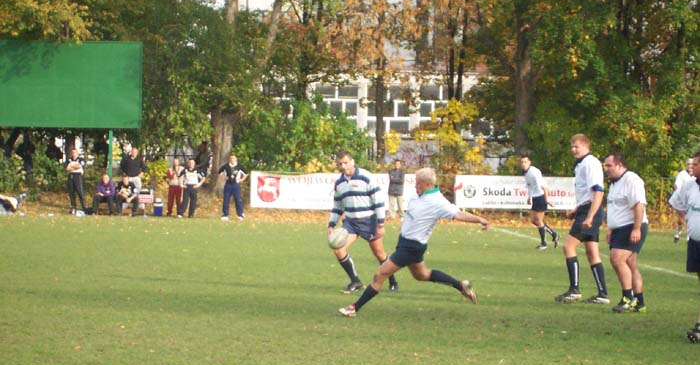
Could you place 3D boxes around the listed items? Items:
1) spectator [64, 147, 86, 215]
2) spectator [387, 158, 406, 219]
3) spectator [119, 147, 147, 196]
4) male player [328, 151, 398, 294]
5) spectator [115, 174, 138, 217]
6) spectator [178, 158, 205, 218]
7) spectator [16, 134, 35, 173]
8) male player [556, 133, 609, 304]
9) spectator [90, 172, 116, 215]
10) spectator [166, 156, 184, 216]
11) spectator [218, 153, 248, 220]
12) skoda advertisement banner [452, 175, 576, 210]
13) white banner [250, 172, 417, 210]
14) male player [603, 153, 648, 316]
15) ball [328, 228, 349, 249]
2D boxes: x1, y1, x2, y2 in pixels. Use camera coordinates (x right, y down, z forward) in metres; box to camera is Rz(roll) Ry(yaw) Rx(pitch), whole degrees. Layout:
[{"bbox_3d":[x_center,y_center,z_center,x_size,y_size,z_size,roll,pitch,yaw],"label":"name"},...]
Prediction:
[{"bbox_3d":[-7.442,-0.035,72.500,0.560,1.790,0.420,1,0,-3],"label":"spectator"},{"bbox_3d":[1.359,0.213,78.000,0.550,1.730,0.400,1,0,-3],"label":"spectator"},{"bbox_3d":[-6.160,-0.057,76.300,0.720,1.860,0.420,1,0,-6],"label":"spectator"},{"bbox_3d":[0.152,0.483,32.500,0.680,1.710,0.600,1,0,27],"label":"male player"},{"bbox_3d":[-6.070,0.353,72.500,0.660,1.150,0.750,1,0,-6],"label":"spectator"},{"bbox_3d":[-4.457,0.169,75.300,0.720,1.670,0.400,1,0,-3],"label":"spectator"},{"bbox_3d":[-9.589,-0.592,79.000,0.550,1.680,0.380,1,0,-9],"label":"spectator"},{"bbox_3d":[2.639,0.406,30.300,0.580,1.910,0.580,1,0,-21],"label":"male player"},{"bbox_3d":[-6.944,0.318,75.200,0.680,1.180,0.750,1,0,-3],"label":"spectator"},{"bbox_3d":[-4.936,0.141,75.500,0.520,1.660,0.380,1,0,0],"label":"spectator"},{"bbox_3d":[-3.142,0.127,72.300,0.800,1.780,0.400,1,0,-5],"label":"spectator"},{"bbox_3d":[5.197,0.301,79.500,4.100,0.970,0.050,1,0,-3],"label":"skoda advertisement banner"},{"bbox_3d":[-0.414,0.249,76.300,4.900,1.050,0.060,1,0,-3],"label":"white banner"},{"bbox_3d":[3.071,0.556,29.700,0.460,1.760,0.560,1,0,-26],"label":"male player"},{"bbox_3d":[-0.120,0.596,28.300,0.190,0.280,0.190,49,11,35],"label":"ball"}]

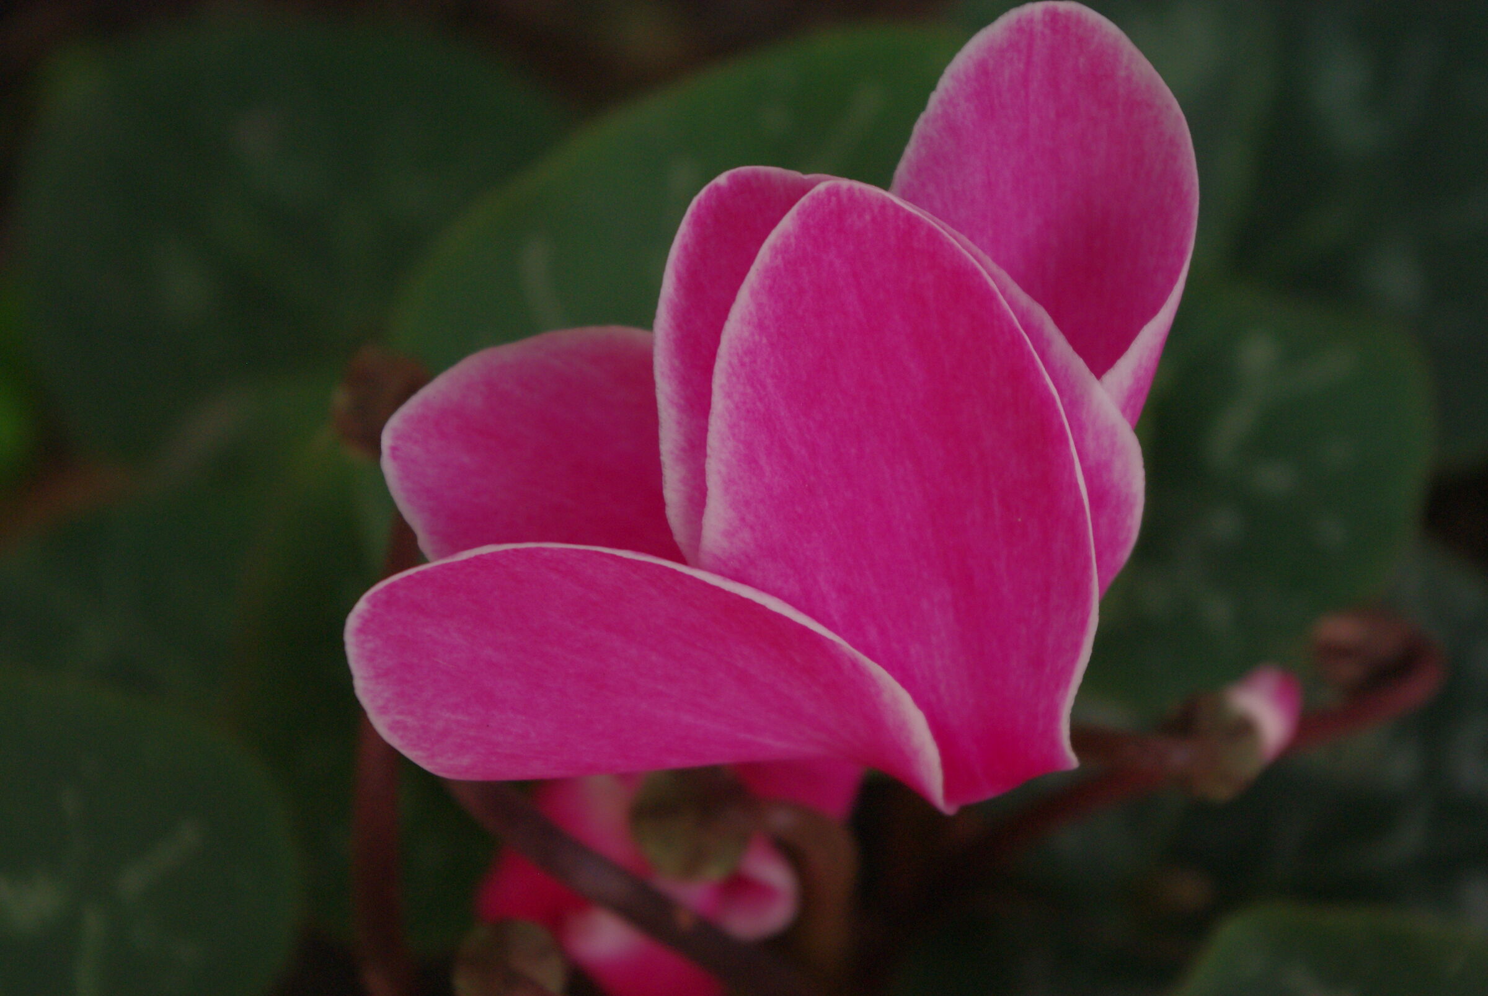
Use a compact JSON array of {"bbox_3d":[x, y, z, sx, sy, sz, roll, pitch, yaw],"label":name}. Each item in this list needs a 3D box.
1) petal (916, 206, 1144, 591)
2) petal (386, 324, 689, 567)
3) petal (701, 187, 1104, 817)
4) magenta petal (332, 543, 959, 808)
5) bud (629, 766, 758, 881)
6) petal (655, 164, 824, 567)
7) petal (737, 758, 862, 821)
[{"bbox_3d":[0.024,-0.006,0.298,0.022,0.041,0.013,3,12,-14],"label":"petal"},{"bbox_3d":[-0.015,-0.001,0.305,0.039,0.014,0.022,25,63,-6],"label":"petal"},{"bbox_3d":[0.013,0.000,0.285,0.030,0.052,0.014,-13,12,-4],"label":"petal"},{"bbox_3d":[-0.008,0.015,0.283,0.050,0.016,0.020,12,76,-9],"label":"magenta petal"},{"bbox_3d":[-0.005,0.032,0.335,0.011,0.011,0.011,0,33,0],"label":"bud"},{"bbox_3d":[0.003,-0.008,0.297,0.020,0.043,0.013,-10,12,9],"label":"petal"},{"bbox_3d":[0.005,0.027,0.330,0.016,0.014,0.009,4,18,-6],"label":"petal"}]

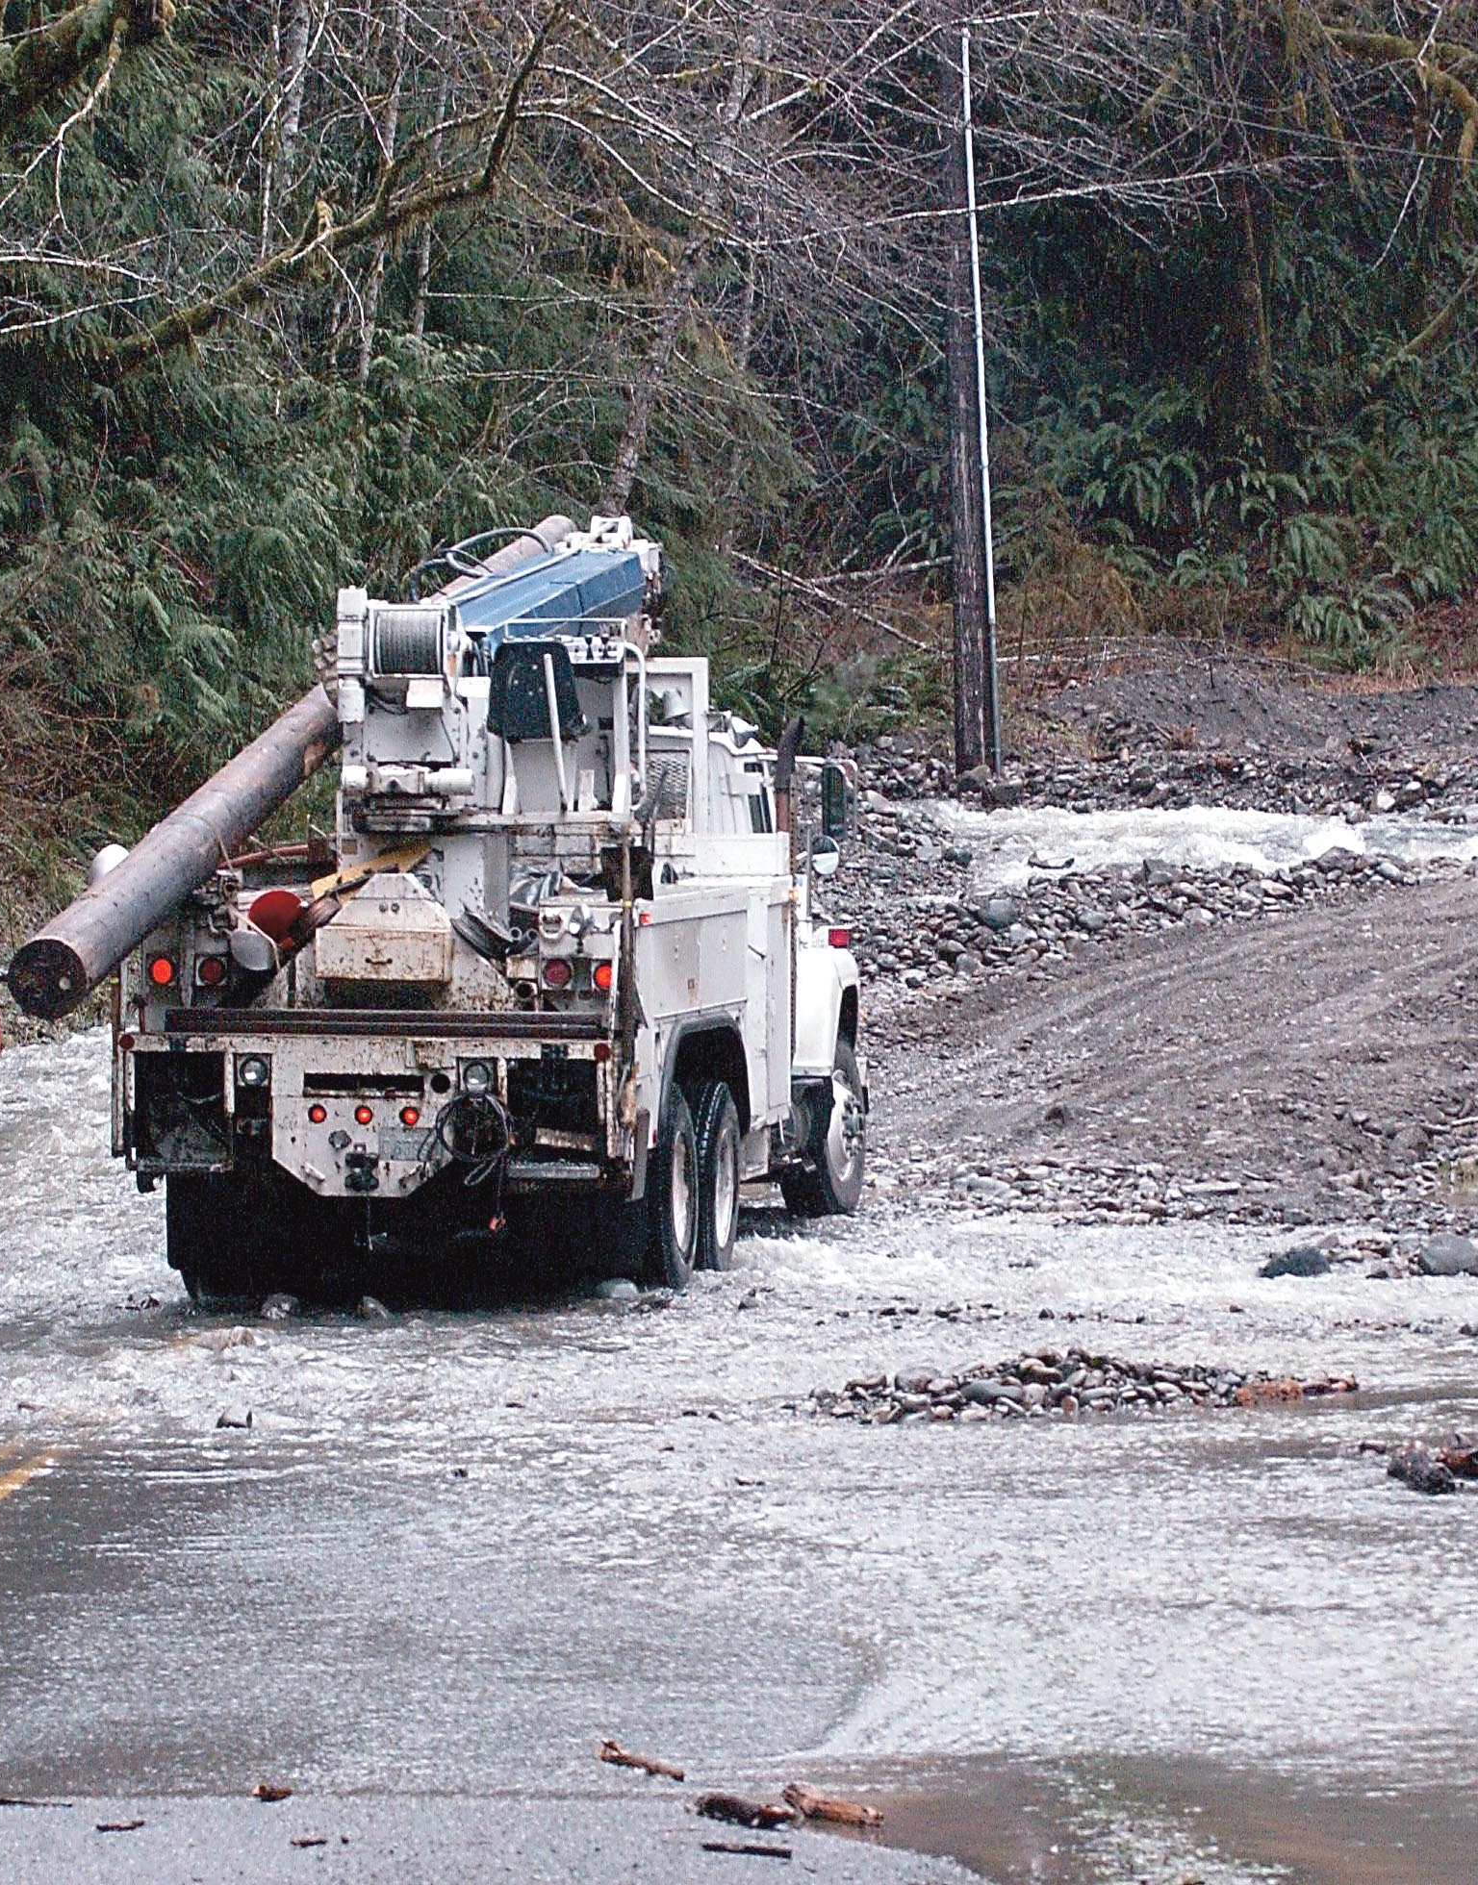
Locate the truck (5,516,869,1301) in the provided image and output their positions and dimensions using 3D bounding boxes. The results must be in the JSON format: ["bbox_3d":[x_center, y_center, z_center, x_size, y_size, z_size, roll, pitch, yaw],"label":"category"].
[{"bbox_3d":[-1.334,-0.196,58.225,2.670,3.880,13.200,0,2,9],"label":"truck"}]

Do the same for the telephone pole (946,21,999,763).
[{"bbox_3d":[2.103,-4.953,106.000,0.360,7.000,0.360,-1,1,0],"label":"telephone pole"}]

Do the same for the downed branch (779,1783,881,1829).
[{"bbox_3d":[0.255,2.351,31.900,0.300,0.100,0.130,1,2,27],"label":"downed branch"}]

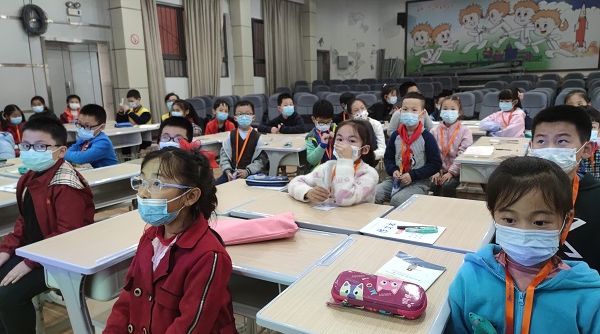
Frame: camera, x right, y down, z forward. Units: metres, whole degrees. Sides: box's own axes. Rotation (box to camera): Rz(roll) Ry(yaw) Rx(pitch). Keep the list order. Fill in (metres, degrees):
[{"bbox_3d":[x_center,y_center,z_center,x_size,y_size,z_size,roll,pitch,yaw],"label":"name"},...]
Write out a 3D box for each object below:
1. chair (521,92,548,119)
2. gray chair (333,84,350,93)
[{"bbox_3d":[3.558,-0.658,6.400,0.540,0.960,0.580,7,14,34],"label":"chair"},{"bbox_3d":[1.152,-1.712,11.199,0.540,0.960,0.580,-2,12,-6],"label":"gray chair"}]

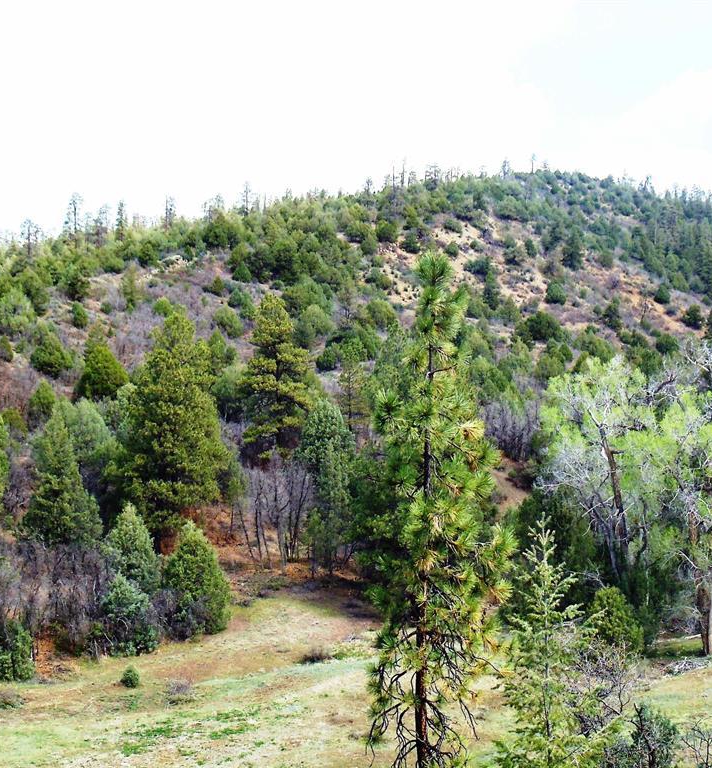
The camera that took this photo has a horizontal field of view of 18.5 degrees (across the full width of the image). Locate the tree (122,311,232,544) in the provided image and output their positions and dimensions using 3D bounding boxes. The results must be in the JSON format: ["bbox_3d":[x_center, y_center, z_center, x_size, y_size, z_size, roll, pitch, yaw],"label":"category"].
[{"bbox_3d":[-9.977,2.460,121.000,5.960,12.820,5.780,0,1,0],"label":"tree"}]

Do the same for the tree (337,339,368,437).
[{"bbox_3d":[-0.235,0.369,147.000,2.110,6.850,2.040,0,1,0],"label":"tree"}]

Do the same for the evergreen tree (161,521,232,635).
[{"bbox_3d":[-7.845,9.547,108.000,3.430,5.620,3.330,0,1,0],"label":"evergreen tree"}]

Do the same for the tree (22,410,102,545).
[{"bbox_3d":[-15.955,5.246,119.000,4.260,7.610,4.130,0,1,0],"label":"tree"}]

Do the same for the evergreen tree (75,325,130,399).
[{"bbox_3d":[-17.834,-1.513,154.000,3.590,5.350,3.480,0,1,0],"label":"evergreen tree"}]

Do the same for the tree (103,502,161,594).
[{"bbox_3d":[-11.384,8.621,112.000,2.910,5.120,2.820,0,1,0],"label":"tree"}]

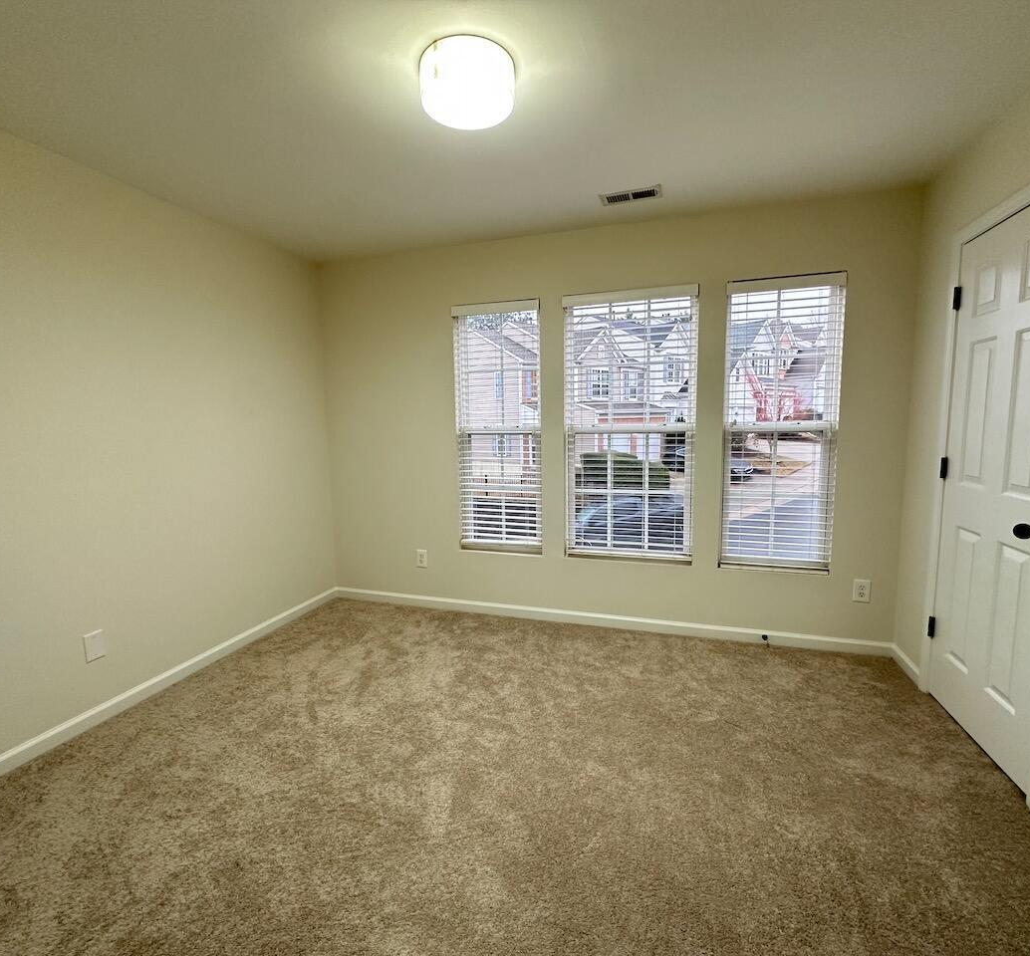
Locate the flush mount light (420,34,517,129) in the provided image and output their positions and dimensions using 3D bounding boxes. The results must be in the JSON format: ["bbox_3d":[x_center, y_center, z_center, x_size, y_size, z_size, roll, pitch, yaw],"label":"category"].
[{"bbox_3d":[-0.152,-1.256,1.655,0.298,0.103,0.298,-1,7,0],"label":"flush mount light"}]

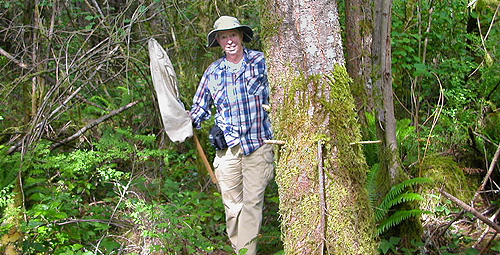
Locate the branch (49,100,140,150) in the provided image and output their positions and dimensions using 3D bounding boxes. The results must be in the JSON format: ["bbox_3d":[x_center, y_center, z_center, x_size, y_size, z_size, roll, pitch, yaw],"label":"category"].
[{"bbox_3d":[-1.571,-0.020,5.400,0.950,0.500,0.250,-2,4,-6],"label":"branch"}]

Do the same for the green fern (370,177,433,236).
[{"bbox_3d":[1.141,0.599,4.050,0.500,0.460,0.450,-2,4,-6],"label":"green fern"}]

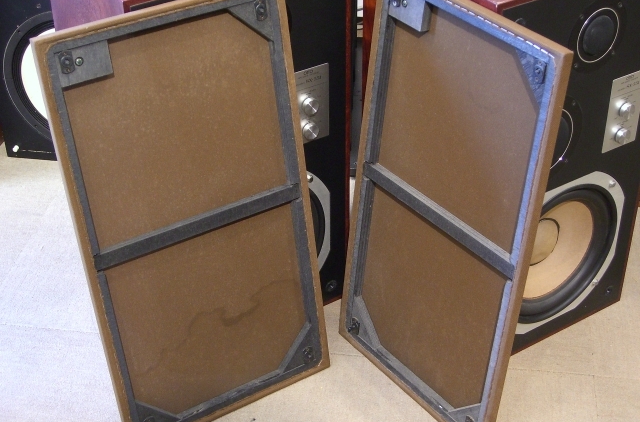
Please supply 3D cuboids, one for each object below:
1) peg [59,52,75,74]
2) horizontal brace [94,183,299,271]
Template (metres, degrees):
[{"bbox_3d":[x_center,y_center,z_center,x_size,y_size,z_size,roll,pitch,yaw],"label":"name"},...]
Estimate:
[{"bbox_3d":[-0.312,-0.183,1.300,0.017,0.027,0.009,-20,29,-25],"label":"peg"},{"bbox_3d":[-0.170,0.019,1.488,0.320,0.022,0.018,-20,29,-25],"label":"horizontal brace"}]

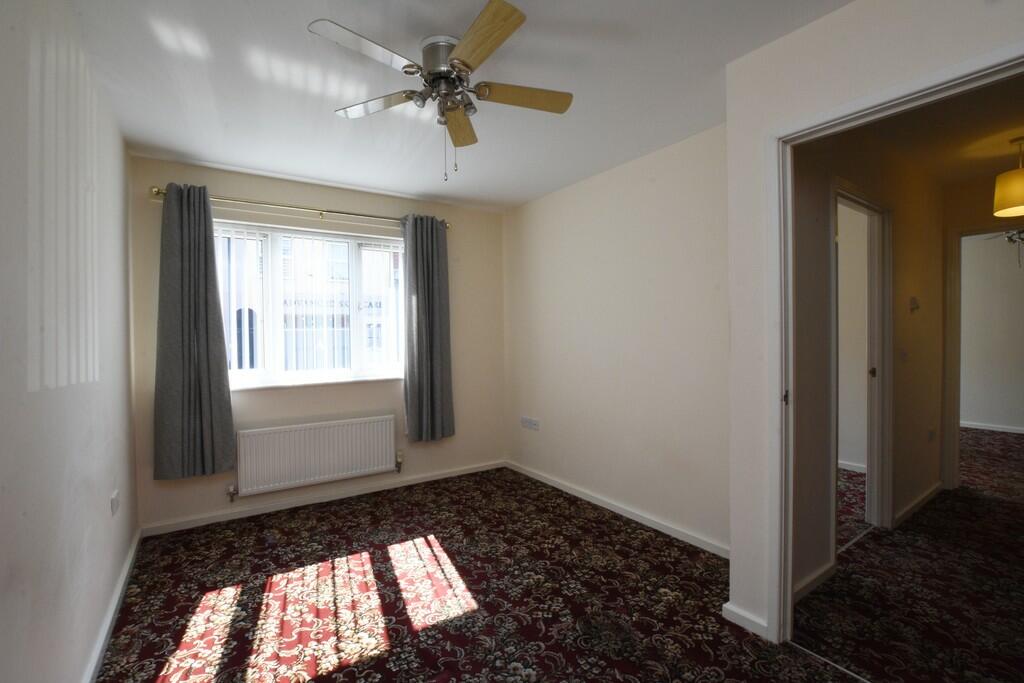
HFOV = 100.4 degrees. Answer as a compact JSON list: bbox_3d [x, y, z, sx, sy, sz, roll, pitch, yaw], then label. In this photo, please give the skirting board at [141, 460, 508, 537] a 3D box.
[{"bbox_3d":[-1.204,1.176,3.355,2.650,0.073,0.018,-2,1,-30],"label":"skirting board"}]

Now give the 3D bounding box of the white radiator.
[{"bbox_3d":[-1.408,0.818,3.171,1.050,0.442,0.080,-2,1,-30],"label":"white radiator"}]

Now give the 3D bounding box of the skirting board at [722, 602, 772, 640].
[{"bbox_3d":[0.991,1.177,1.804,0.021,0.067,0.195,-2,1,-36],"label":"skirting board"}]

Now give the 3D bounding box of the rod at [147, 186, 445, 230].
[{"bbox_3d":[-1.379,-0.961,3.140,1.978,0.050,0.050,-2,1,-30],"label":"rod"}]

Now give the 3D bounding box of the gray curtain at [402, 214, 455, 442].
[{"bbox_3d":[-0.687,-0.104,3.551,0.420,1.850,0.120,-2,1,-30],"label":"gray curtain"}]

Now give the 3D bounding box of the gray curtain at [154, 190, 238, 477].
[{"bbox_3d":[-2.058,-0.070,2.755,0.418,1.857,0.120,-2,1,-30],"label":"gray curtain"}]

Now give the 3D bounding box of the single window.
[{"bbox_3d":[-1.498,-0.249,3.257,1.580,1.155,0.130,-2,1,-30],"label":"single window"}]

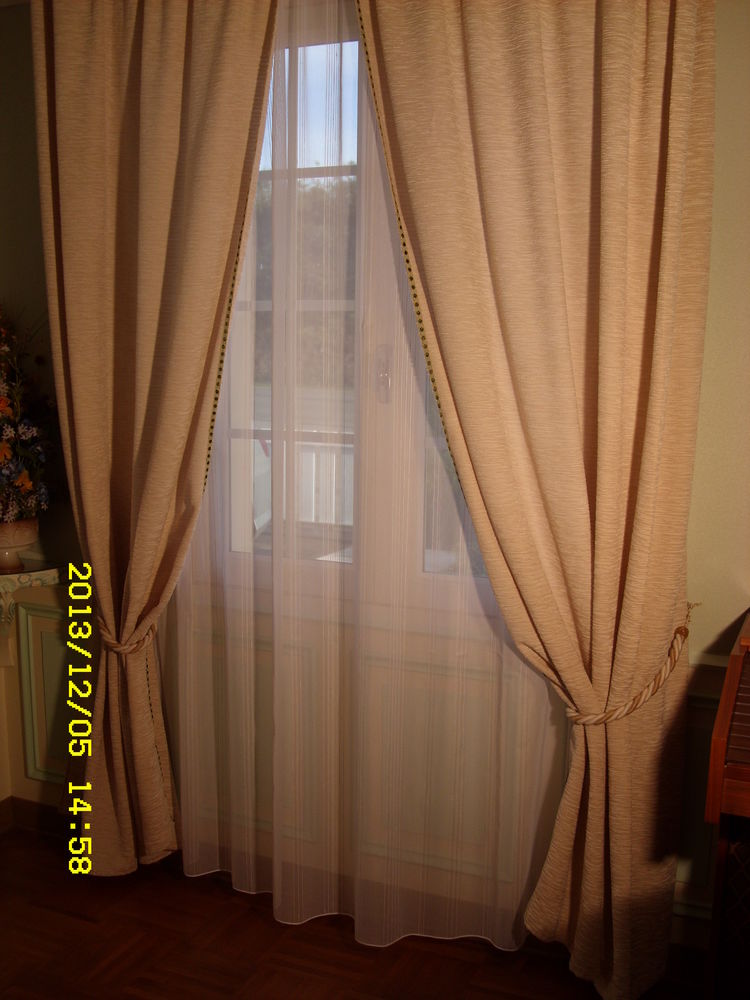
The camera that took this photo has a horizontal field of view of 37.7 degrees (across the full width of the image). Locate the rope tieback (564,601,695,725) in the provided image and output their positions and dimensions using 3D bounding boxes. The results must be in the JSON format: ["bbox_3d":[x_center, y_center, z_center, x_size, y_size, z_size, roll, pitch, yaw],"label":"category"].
[{"bbox_3d":[0.560,0.363,2.423,0.270,0.270,0.140,5,10,24],"label":"rope tieback"}]

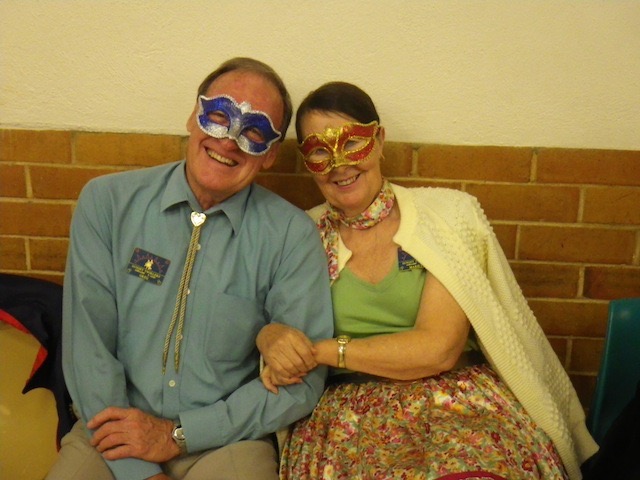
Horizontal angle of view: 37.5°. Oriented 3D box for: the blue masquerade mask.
[{"bbox_3d":[-0.134,-0.193,1.565,0.150,0.075,0.058,24,2,-7],"label":"blue masquerade mask"}]

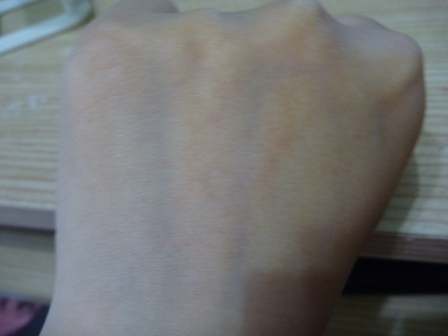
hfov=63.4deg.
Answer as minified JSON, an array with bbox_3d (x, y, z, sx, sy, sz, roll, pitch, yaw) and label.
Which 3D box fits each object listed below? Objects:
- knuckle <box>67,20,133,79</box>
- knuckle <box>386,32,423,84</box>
[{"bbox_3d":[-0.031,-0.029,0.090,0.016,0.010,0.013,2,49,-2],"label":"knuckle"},{"bbox_3d":[0.046,-0.028,0.093,0.009,0.009,0.011,2,49,-2],"label":"knuckle"}]

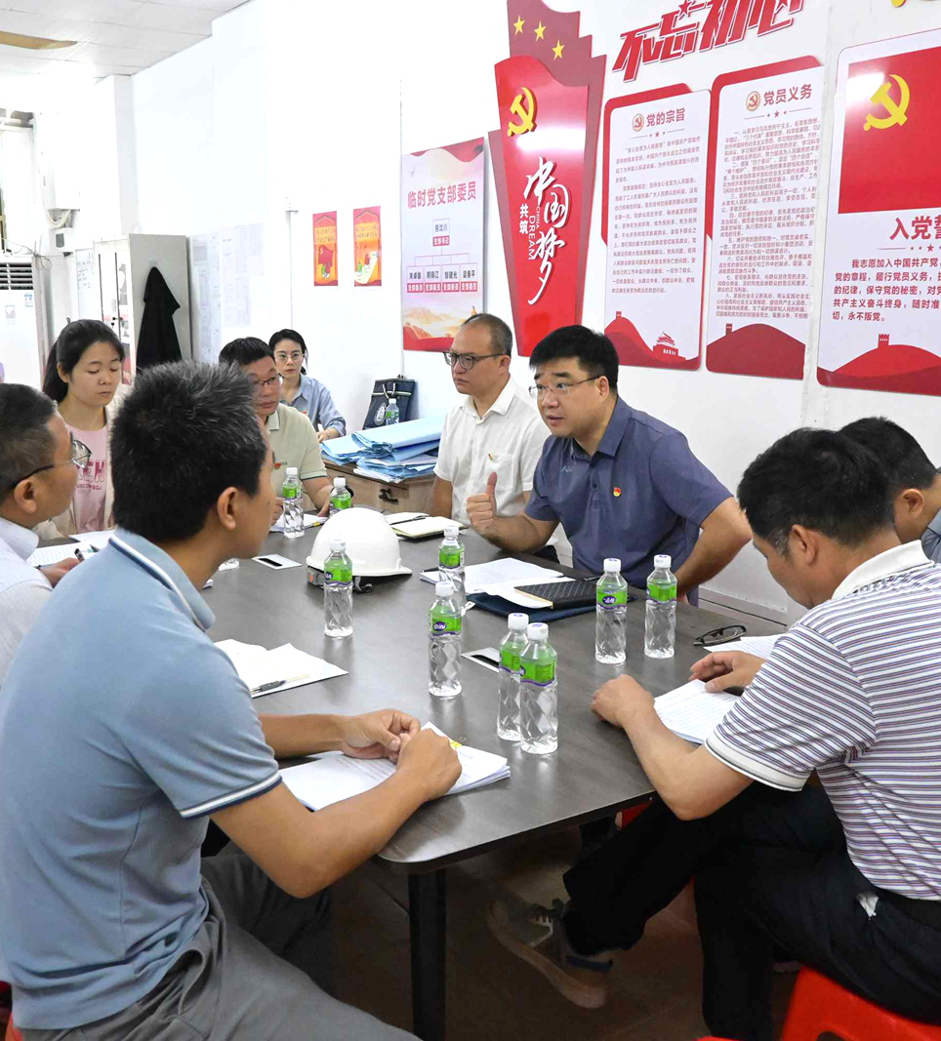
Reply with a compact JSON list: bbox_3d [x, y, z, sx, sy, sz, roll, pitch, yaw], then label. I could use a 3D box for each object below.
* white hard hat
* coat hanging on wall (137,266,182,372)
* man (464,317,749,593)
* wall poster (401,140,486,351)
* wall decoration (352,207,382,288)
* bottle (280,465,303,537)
[{"bbox_3d":[-0.266,0.061,2.690,0.258,0.158,0.212,2,11,-16],"label":"white hard hat"},{"bbox_3d":[-2.037,-1.224,7.380,0.333,0.850,0.140,-7,14,-33],"label":"coat hanging on wall"},{"bbox_3d":[0.345,0.231,2.708,0.630,1.340,0.760,11,15,41],"label":"man"},{"bbox_3d":[-0.136,-1.204,5.044,0.015,0.893,0.697,-7,14,-32],"label":"wall poster"},{"bbox_3d":[-0.499,-1.325,5.476,0.010,0.370,0.268,-7,14,-33],"label":"wall decoration"},{"bbox_3d":[-0.492,-0.050,3.144,0.057,0.190,0.057,-7,14,-33],"label":"bottle"}]

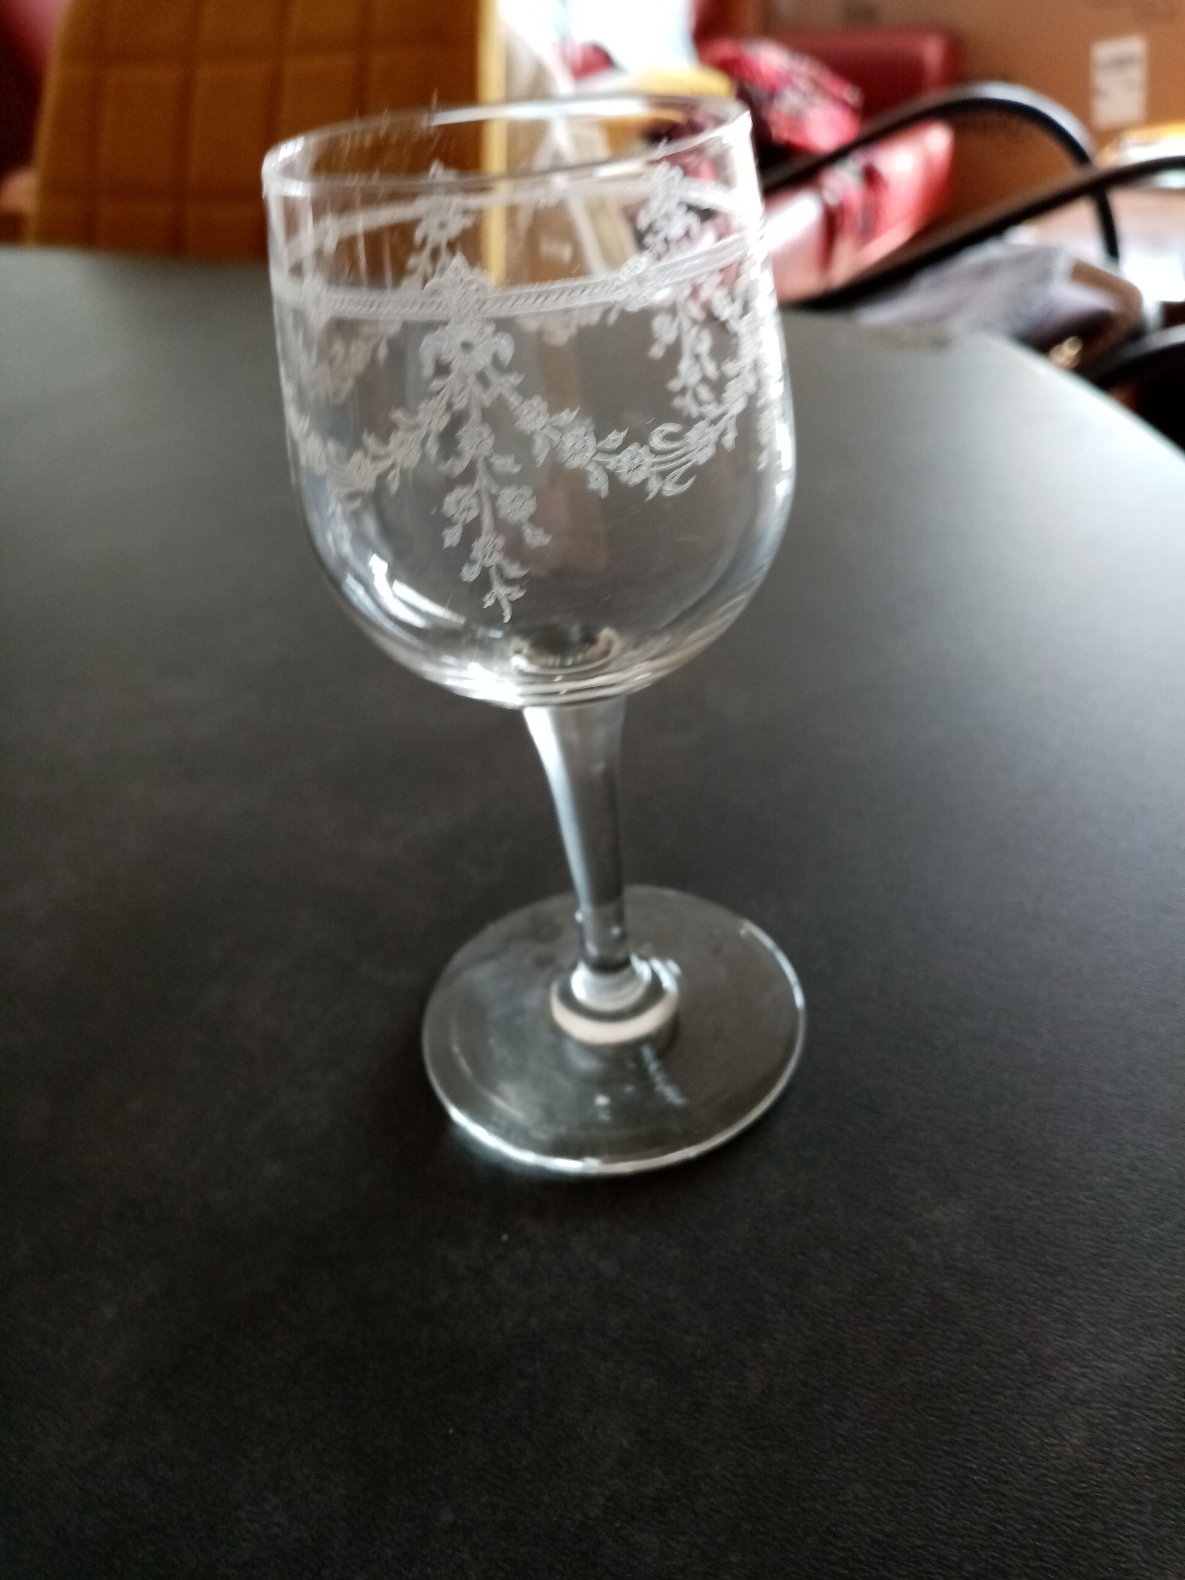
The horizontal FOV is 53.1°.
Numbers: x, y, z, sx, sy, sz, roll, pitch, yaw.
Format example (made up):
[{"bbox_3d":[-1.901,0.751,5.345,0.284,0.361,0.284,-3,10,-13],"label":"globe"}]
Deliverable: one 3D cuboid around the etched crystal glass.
[{"bbox_3d":[-0.003,-0.016,0.169,0.067,0.138,0.067,-7,37,0],"label":"etched crystal glass"}]

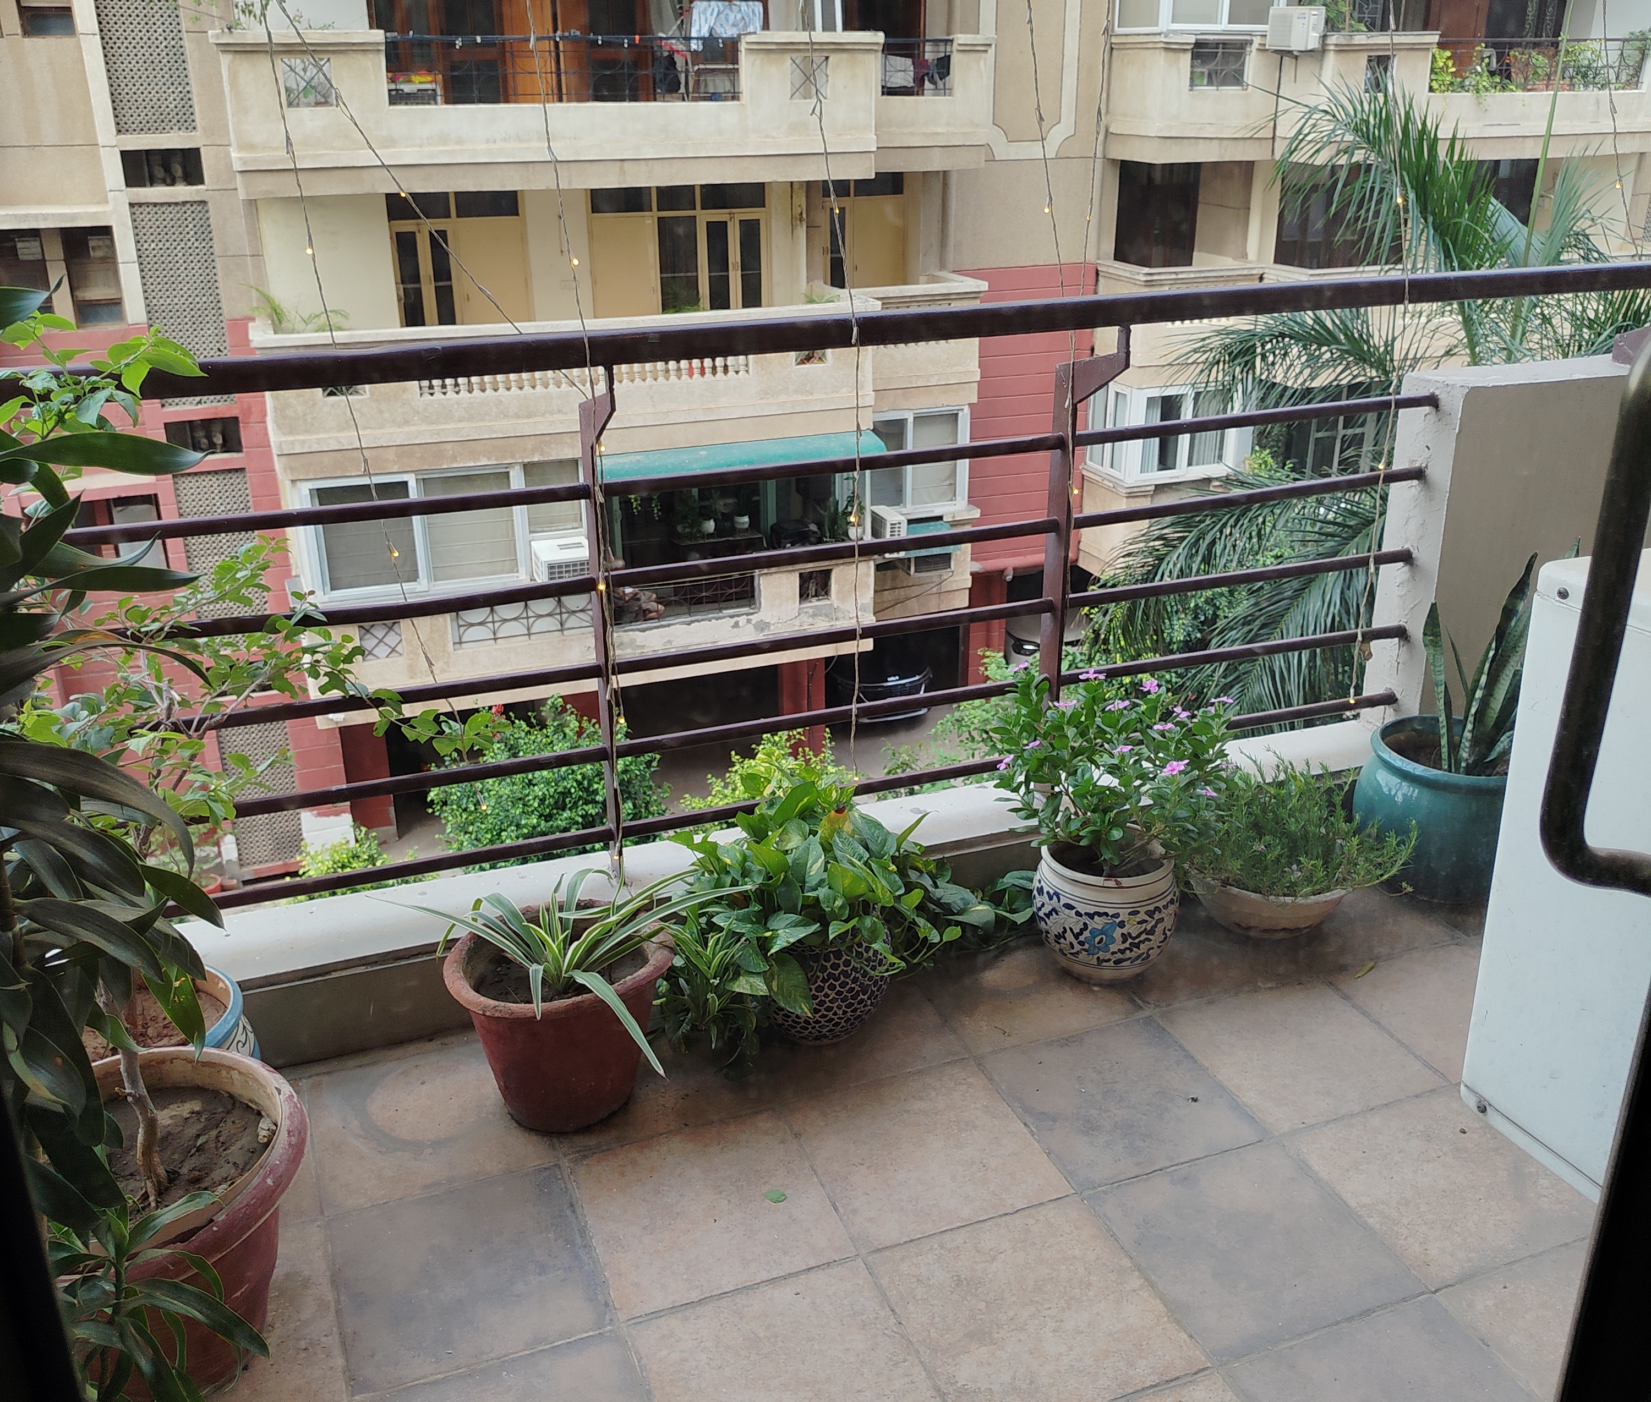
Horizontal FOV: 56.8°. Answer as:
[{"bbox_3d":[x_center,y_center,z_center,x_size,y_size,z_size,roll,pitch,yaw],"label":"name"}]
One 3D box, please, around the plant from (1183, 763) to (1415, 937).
[{"bbox_3d":[0.800,0.241,2.638,0.385,0.255,0.360,0,22,0],"label":"plant"}]

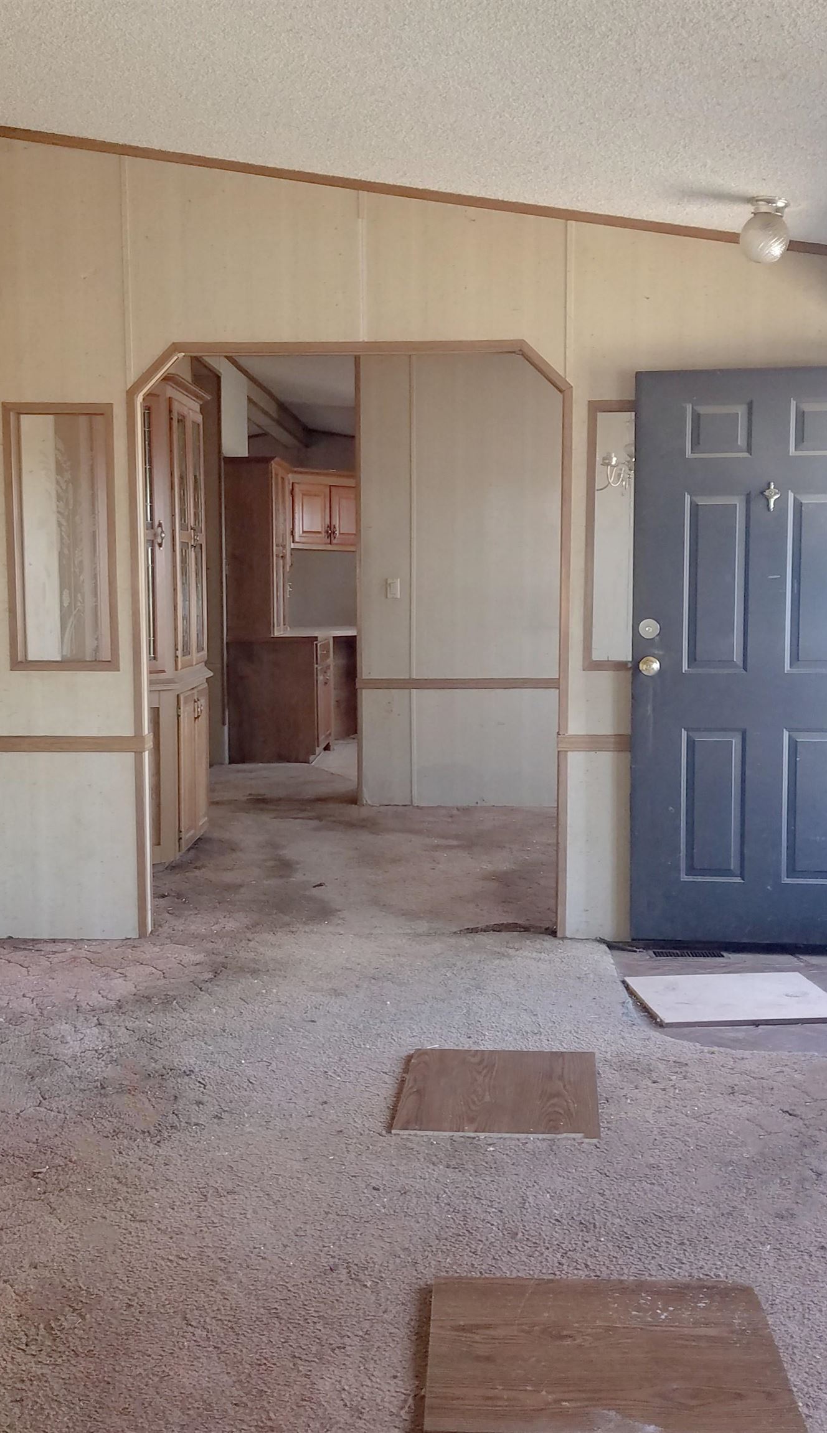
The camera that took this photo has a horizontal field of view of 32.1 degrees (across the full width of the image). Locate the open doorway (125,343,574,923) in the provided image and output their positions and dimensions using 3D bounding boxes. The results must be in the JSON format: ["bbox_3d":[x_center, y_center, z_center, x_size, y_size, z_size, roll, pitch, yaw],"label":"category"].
[{"bbox_3d":[-0.230,-0.255,5.246,1.574,2.172,0.120,0,5,2],"label":"open doorway"}]

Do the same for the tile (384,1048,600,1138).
[{"bbox_3d":[0.226,0.971,3.710,0.497,0.016,0.598,0,5,5],"label":"tile"}]

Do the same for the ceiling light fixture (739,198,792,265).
[{"bbox_3d":[1.117,-1.544,4.584,0.158,0.200,0.158,8,6,1],"label":"ceiling light fixture"}]

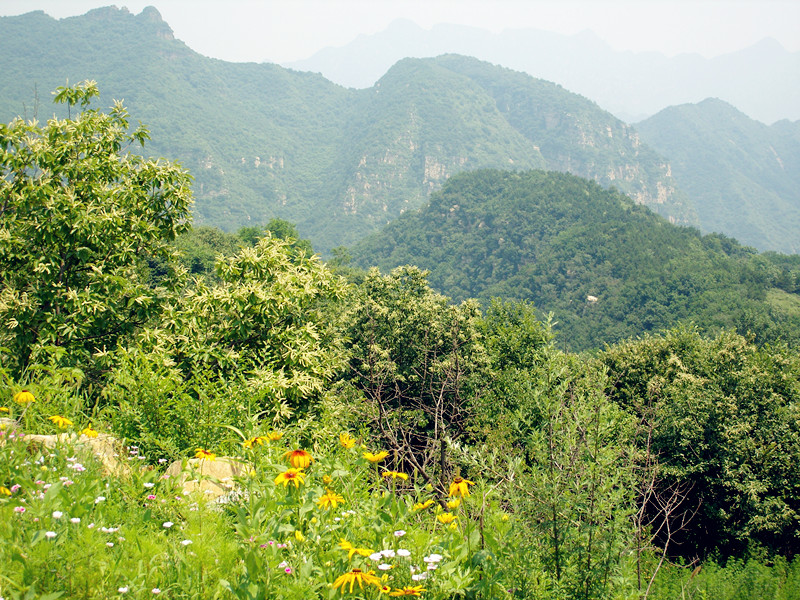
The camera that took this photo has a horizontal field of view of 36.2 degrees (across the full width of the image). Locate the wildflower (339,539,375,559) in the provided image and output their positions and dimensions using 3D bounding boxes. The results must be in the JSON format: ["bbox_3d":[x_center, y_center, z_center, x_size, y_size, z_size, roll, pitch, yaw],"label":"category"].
[{"bbox_3d":[-0.093,0.540,2.650,0.076,0.036,0.076,0,3,0],"label":"wildflower"}]

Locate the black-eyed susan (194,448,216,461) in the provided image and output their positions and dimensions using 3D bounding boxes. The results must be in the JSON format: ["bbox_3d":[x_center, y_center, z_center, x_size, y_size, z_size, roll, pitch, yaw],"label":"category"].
[{"bbox_3d":[-0.715,0.569,4.500,0.080,0.030,0.080,7,11,-10],"label":"black-eyed susan"}]

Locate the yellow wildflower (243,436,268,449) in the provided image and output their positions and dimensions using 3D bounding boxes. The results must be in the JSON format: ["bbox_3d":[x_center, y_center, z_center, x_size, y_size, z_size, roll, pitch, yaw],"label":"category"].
[{"bbox_3d":[-0.470,0.465,4.000,0.085,0.030,0.085,0,4,-7],"label":"yellow wildflower"}]

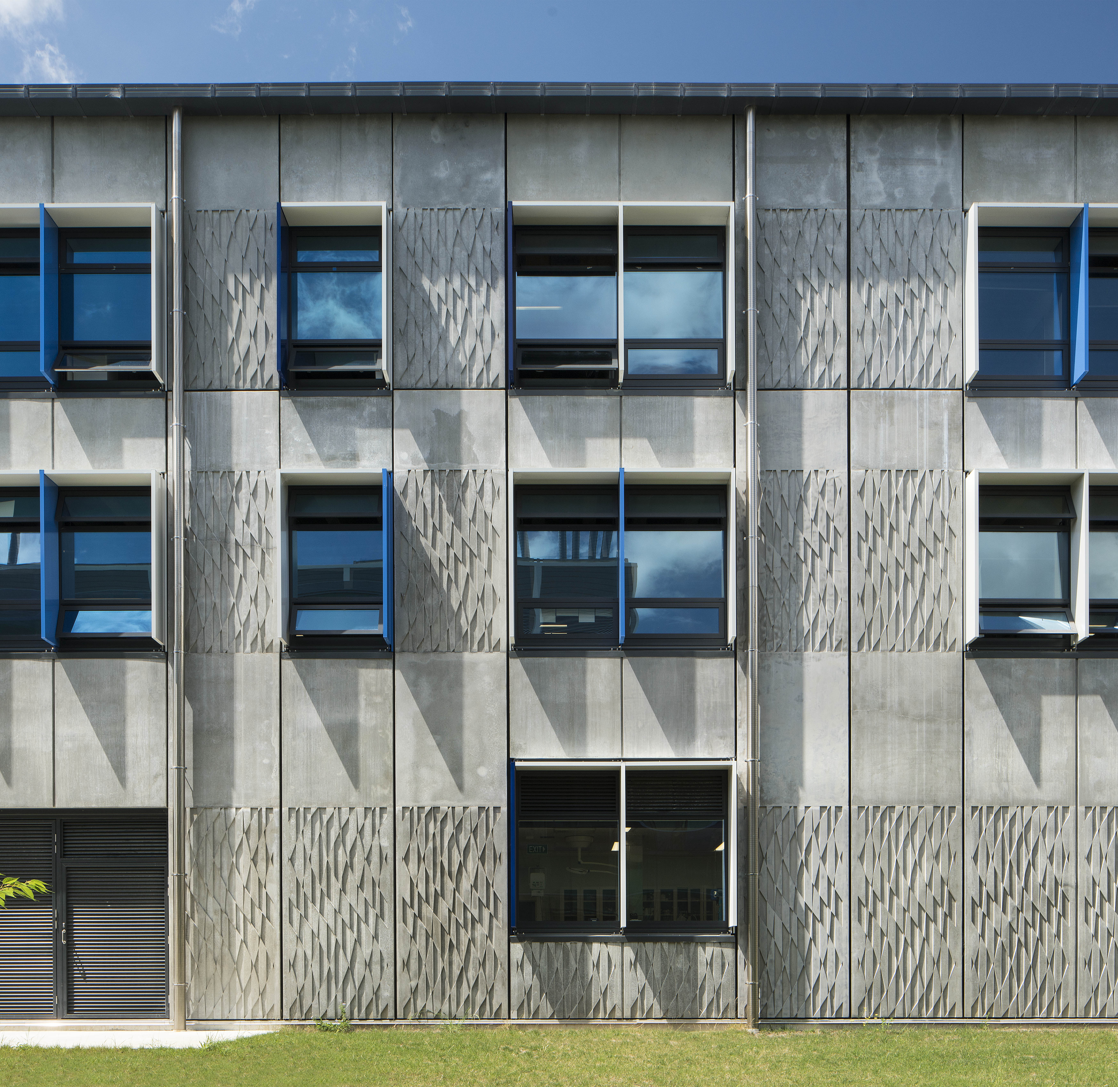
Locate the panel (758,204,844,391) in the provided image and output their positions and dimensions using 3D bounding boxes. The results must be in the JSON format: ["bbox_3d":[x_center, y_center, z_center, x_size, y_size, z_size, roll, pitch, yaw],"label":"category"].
[{"bbox_3d":[3.155,-3.235,14.380,1.339,2.376,0.120,0,0,0],"label":"panel"}]

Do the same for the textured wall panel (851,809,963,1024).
[{"bbox_3d":[4.694,4.978,14.730,1.481,2.876,0.100,0,0,0],"label":"textured wall panel"}]

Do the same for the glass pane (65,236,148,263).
[{"bbox_3d":[-5.976,-3.899,14.470,1.187,0.356,0.030,0,0,0],"label":"glass pane"}]

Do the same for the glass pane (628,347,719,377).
[{"bbox_3d":[1.534,-2.412,14.470,1.221,0.365,0.030,0,0,0],"label":"glass pane"}]

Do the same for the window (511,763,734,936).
[{"bbox_3d":[0.844,4.025,14.270,2.943,2.299,0.400,0,0,0],"label":"window"}]

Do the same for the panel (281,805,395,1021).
[{"bbox_3d":[-2.997,5.004,14.730,1.464,2.894,0.100,0,0,0],"label":"panel"}]

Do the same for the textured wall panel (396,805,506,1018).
[{"bbox_3d":[-1.455,4.986,14.730,1.481,2.894,0.100,0,0,0],"label":"textured wall panel"}]

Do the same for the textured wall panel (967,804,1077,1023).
[{"bbox_3d":[6.158,4.923,14.550,1.461,2.829,0.100,0,0,0],"label":"textured wall panel"}]

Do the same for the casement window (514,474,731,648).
[{"bbox_3d":[0.838,0.268,14.750,2.973,2.316,0.150,0,0,0],"label":"casement window"}]

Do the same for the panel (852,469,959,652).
[{"bbox_3d":[4.606,0.224,14.450,1.434,2.421,0.100,0,0,0],"label":"panel"}]

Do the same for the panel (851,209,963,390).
[{"bbox_3d":[4.614,-3.231,14.450,1.485,2.396,0.100,0,0,0],"label":"panel"}]

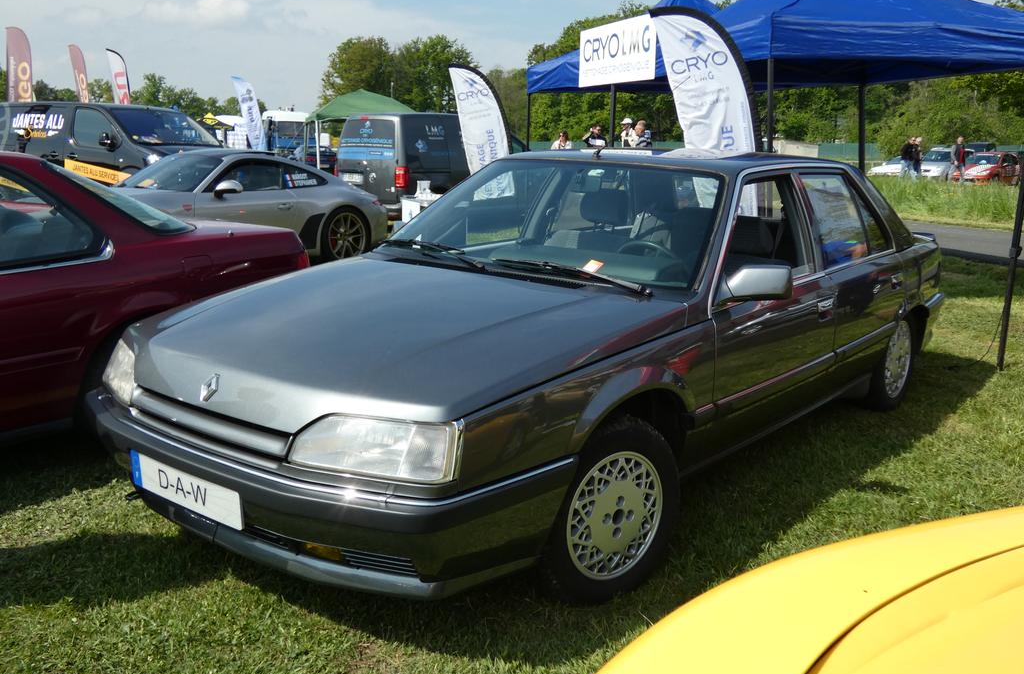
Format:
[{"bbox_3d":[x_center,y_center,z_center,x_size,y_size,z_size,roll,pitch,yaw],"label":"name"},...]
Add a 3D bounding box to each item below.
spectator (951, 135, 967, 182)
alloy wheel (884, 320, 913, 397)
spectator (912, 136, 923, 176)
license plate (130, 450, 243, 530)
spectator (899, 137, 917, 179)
[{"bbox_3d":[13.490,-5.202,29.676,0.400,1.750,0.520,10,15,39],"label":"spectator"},{"bbox_3d":[1.946,0.102,5.120,0.180,0.420,0.420,10,15,37],"label":"alloy wheel"},{"bbox_3d":[12.638,-5.375,30.568,0.380,1.740,0.500,10,15,39],"label":"spectator"},{"bbox_3d":[-0.888,0.410,2.662,0.520,0.110,0.020,10,18,38],"label":"license plate"},{"bbox_3d":[14.025,-6.212,34.678,0.500,1.750,0.500,5,13,22],"label":"spectator"}]

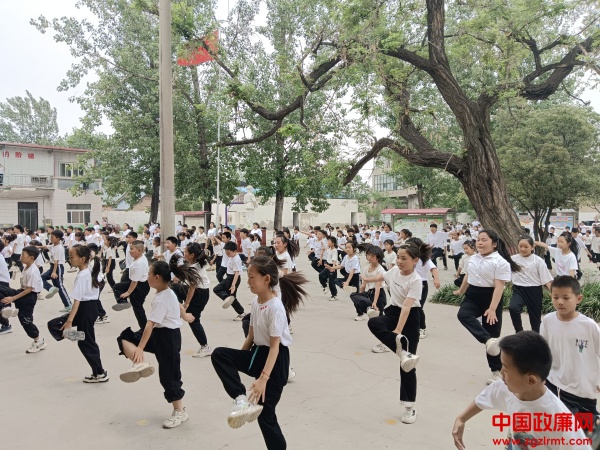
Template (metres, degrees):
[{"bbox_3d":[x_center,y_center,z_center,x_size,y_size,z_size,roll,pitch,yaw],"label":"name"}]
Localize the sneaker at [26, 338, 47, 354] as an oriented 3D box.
[{"bbox_3d":[-3.078,1.421,5.270,0.230,0.105,0.090,-16,12,-41],"label":"sneaker"}]

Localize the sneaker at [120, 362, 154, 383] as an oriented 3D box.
[{"bbox_3d":[-1.147,1.037,3.180,0.240,0.090,0.105,-14,31,-13],"label":"sneaker"}]

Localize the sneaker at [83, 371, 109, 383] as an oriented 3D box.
[{"bbox_3d":[-1.965,1.458,4.330,0.235,0.095,0.090,0,2,-8],"label":"sneaker"}]

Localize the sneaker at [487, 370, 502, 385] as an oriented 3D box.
[{"bbox_3d":[1.899,1.475,4.400,0.245,0.110,0.095,0,0,-37],"label":"sneaker"}]

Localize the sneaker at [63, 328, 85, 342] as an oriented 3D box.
[{"bbox_3d":[-2.120,1.018,4.220,0.220,0.090,0.100,11,12,-41],"label":"sneaker"}]

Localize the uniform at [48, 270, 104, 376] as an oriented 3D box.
[{"bbox_3d":[-2.049,0.898,4.150,0.480,1.000,0.360,0,0,-30],"label":"uniform"}]

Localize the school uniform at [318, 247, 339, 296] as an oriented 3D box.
[{"bbox_3d":[0.575,0.950,9.080,0.400,0.980,0.360,0,0,-32],"label":"school uniform"}]

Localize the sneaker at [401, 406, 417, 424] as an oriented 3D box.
[{"bbox_3d":[0.863,1.480,3.570,0.090,0.100,0.240,0,0,25],"label":"sneaker"}]

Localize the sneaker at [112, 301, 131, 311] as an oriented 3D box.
[{"bbox_3d":[-2.075,0.949,5.250,0.225,0.090,0.100,-9,40,-12],"label":"sneaker"}]

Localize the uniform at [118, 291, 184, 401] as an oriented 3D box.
[{"bbox_3d":[-1.134,0.914,3.420,0.470,0.870,0.400,-1,2,-23],"label":"uniform"}]

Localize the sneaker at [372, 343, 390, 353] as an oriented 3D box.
[{"bbox_3d":[0.933,1.392,5.100,0.230,0.100,0.088,0,0,-30],"label":"sneaker"}]

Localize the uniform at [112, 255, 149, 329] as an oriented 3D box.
[{"bbox_3d":[-1.974,0.849,5.280,0.420,0.970,0.400,-1,2,-23],"label":"uniform"}]

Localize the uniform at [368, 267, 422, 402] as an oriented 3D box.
[{"bbox_3d":[0.710,0.810,3.350,0.420,1.010,0.380,0,0,-37],"label":"uniform"}]

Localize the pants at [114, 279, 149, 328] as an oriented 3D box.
[{"bbox_3d":[-1.974,1.002,5.280,0.420,0.670,0.360,-1,2,-23],"label":"pants"}]

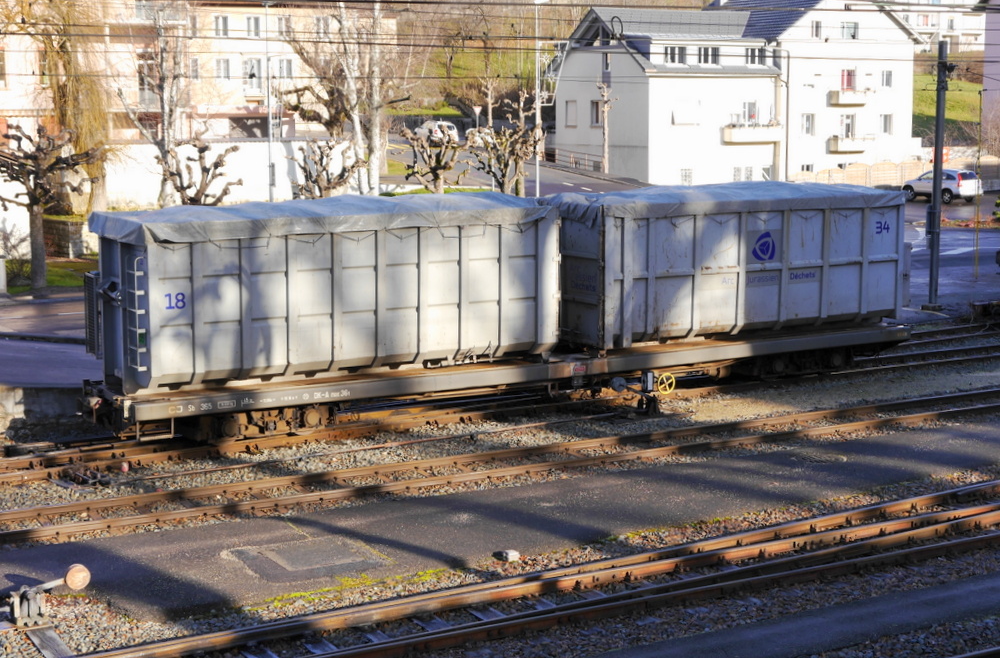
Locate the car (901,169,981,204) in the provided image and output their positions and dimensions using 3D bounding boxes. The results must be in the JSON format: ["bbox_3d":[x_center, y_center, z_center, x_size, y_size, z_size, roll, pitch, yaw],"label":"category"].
[{"bbox_3d":[22.479,-7.317,82.515,1.820,1.680,4.550,-5,9,-30],"label":"car"}]

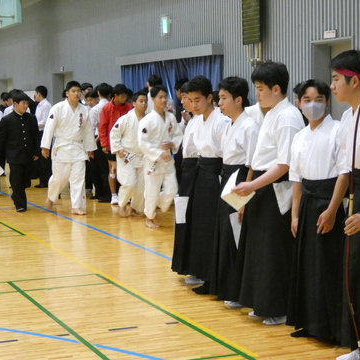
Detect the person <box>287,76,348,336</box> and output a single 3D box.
[{"bbox_3d":[0.845,0.185,6.135,0.340,1.603,0.460,-5,6,-38],"label":"person"}]

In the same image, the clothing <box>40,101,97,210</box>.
[{"bbox_3d":[-1.517,-0.340,13.587,0.720,1.506,0.450,-3,5,-15],"label":"clothing"}]

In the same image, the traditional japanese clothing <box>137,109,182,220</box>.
[{"bbox_3d":[-0.237,-0.181,11.841,0.540,1.331,0.520,-4,5,-32],"label":"traditional japanese clothing"}]

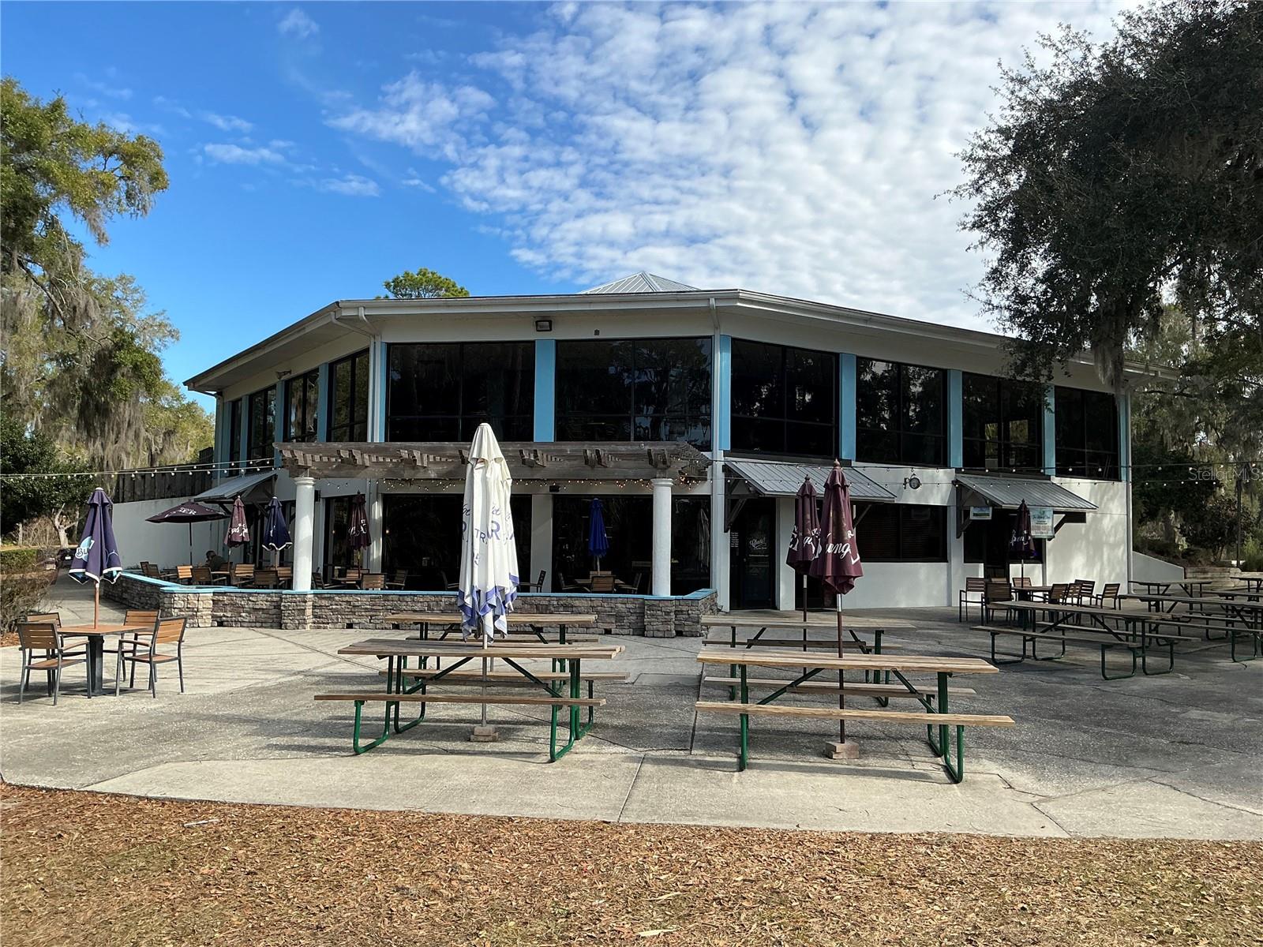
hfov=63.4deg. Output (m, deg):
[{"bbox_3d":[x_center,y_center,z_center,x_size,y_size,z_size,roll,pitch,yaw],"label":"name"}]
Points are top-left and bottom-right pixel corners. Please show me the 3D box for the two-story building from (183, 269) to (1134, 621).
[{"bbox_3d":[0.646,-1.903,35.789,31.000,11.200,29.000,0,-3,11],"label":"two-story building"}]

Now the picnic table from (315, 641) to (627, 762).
[{"bbox_3d":[-1.277,1.892,8.792,2.338,0.788,1.586,0,-3,8],"label":"picnic table"}]

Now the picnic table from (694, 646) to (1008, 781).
[{"bbox_3d":[1.803,1.999,8.701,2.430,0.800,1.610,0,-3,7],"label":"picnic table"}]

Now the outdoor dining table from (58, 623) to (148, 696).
[{"bbox_3d":[-6.024,2.108,11.494,0.840,0.730,0.840,0,-3,14],"label":"outdoor dining table"}]

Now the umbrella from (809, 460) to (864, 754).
[{"bbox_3d":[1.756,1.147,8.700,0.460,2.530,0.450,1,-3,0],"label":"umbrella"}]

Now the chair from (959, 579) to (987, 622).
[{"bbox_3d":[6.678,2.490,19.899,0.530,0.860,0.560,-2,-4,40],"label":"chair"}]

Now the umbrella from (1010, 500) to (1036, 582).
[{"bbox_3d":[7.485,1.707,19.542,0.470,2.420,0.470,1,-3,0],"label":"umbrella"}]

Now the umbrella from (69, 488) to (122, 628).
[{"bbox_3d":[-6.149,1.309,11.741,0.560,2.290,0.560,1,-3,0],"label":"umbrella"}]

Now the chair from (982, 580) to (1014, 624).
[{"bbox_3d":[7.576,2.688,21.085,0.550,0.860,0.560,0,-3,17],"label":"chair"}]

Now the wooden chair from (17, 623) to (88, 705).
[{"bbox_3d":[-6.213,2.023,11.004,0.540,0.840,0.550,0,-3,15],"label":"wooden chair"}]

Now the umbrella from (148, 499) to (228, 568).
[{"bbox_3d":[-10.788,1.883,24.926,2.150,2.530,2.150,1,-3,0],"label":"umbrella"}]

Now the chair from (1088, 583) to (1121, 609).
[{"bbox_3d":[8.809,2.473,19.000,0.530,0.860,0.560,3,-4,-37],"label":"chair"}]

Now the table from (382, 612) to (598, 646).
[{"bbox_3d":[-1.583,2.048,11.737,2.338,0.788,1.586,1,-3,3],"label":"table"}]

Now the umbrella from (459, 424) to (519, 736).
[{"bbox_3d":[-1.293,0.954,9.230,0.550,2.810,0.530,1,-3,0],"label":"umbrella"}]

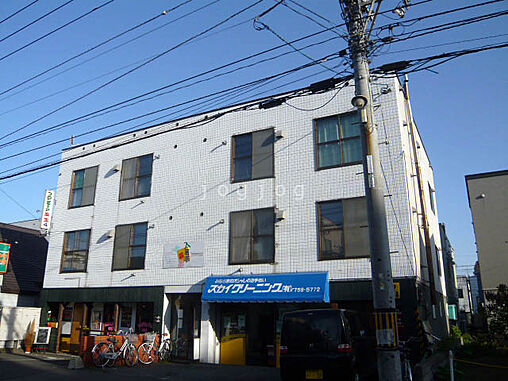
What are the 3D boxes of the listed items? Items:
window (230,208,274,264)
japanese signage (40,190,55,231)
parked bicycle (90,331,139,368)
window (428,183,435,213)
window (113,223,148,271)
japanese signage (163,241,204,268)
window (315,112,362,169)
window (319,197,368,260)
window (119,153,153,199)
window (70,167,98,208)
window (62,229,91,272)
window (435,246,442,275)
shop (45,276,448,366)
[{"bbox_3d":[-0.051,1.554,13.736,1.700,1.830,0.130,-8,-18,27],"label":"window"},{"bbox_3d":[-9.337,0.870,18.561,0.130,1.800,0.480,-8,-18,27],"label":"japanese signage"},{"bbox_3d":[-4.233,4.893,12.692,1.680,1.040,0.560,-5,-17,17],"label":"parked bicycle"},{"bbox_3d":[7.909,0.360,18.343,0.120,1.220,1.400,-8,-18,27],"label":"window"},{"bbox_3d":[-4.822,2.212,16.068,1.711,1.805,0.120,-8,-18,27],"label":"window"},{"bbox_3d":[-2.534,2.300,14.685,1.817,0.956,0.050,-8,-18,27],"label":"japanese signage"},{"bbox_3d":[2.756,-1.591,13.096,1.720,1.780,0.130,-8,-18,27],"label":"window"},{"bbox_3d":[2.700,1.130,12.152,1.676,1.794,0.120,-8,-18,27],"label":"window"},{"bbox_3d":[-4.849,-0.506,16.994,1.720,1.820,0.130,-8,-18,27],"label":"window"},{"bbox_3d":[-7.539,-0.124,18.271,1.676,1.782,0.120,-8,-18,27],"label":"window"},{"bbox_3d":[-7.614,2.633,17.613,1.670,1.810,0.130,-8,-18,27],"label":"window"},{"bbox_3d":[7.866,3.050,17.530,0.120,1.220,1.400,-8,-18,27],"label":"window"},{"bbox_3d":[-0.075,5.765,18.246,15.262,2.559,10.532,-8,-19,27],"label":"shop"}]

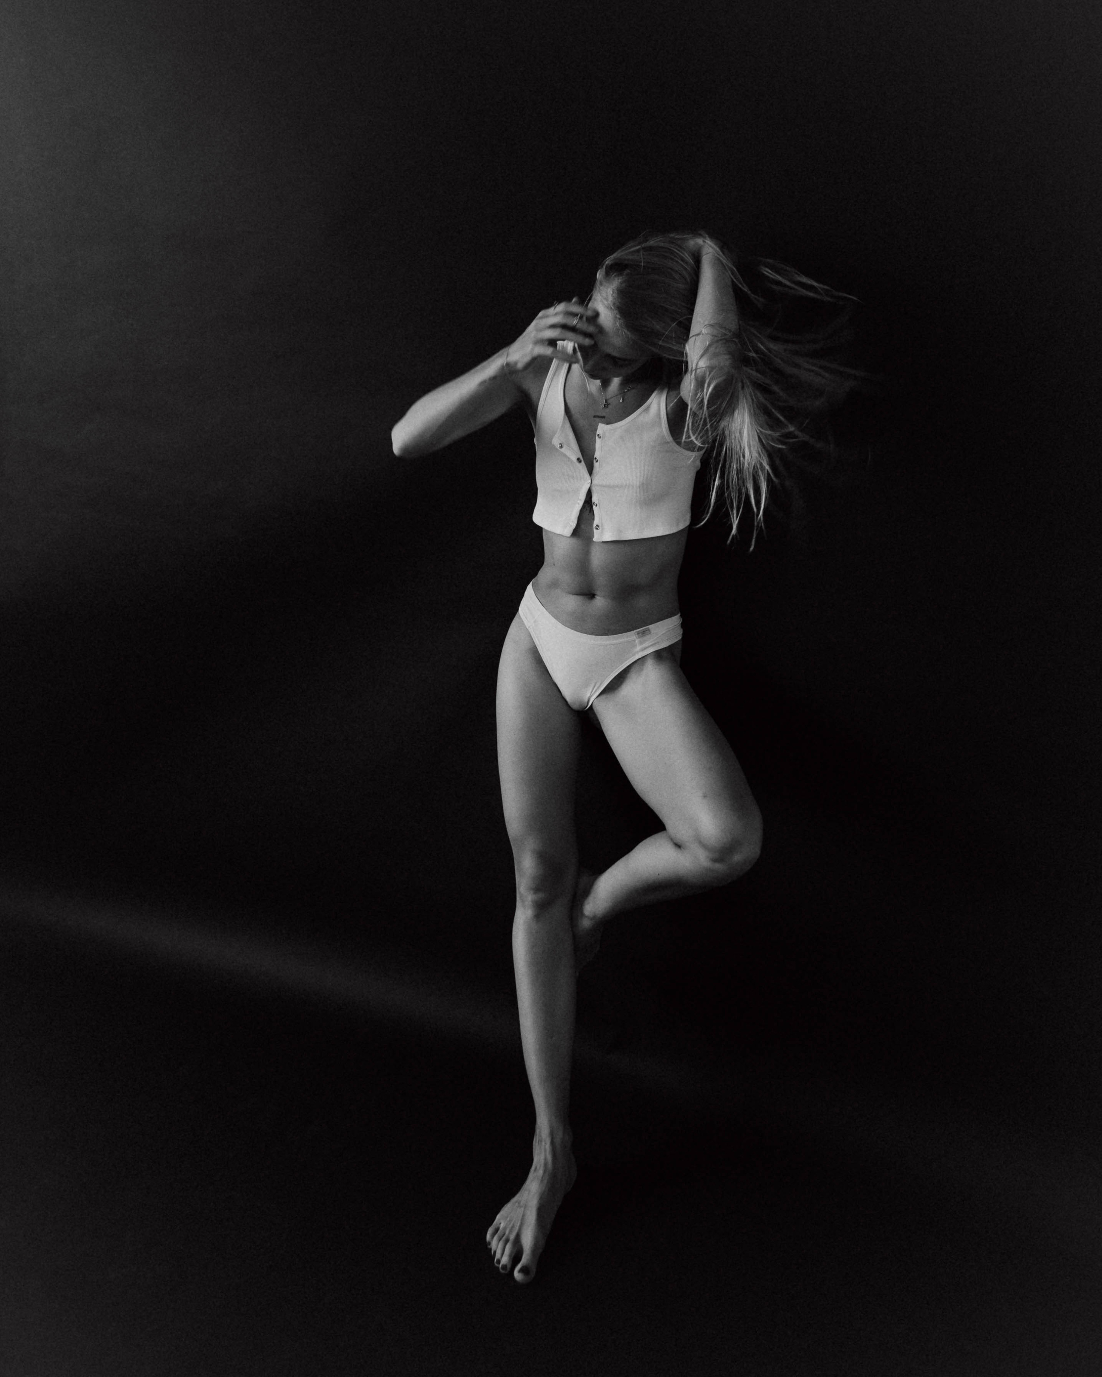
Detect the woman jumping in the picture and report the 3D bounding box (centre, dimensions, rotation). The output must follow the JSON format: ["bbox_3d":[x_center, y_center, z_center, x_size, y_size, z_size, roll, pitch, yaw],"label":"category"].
[{"bbox_3d":[0.120,0.120,2.060,0.760,1.710,0.530,4,7,16],"label":"woman jumping"}]

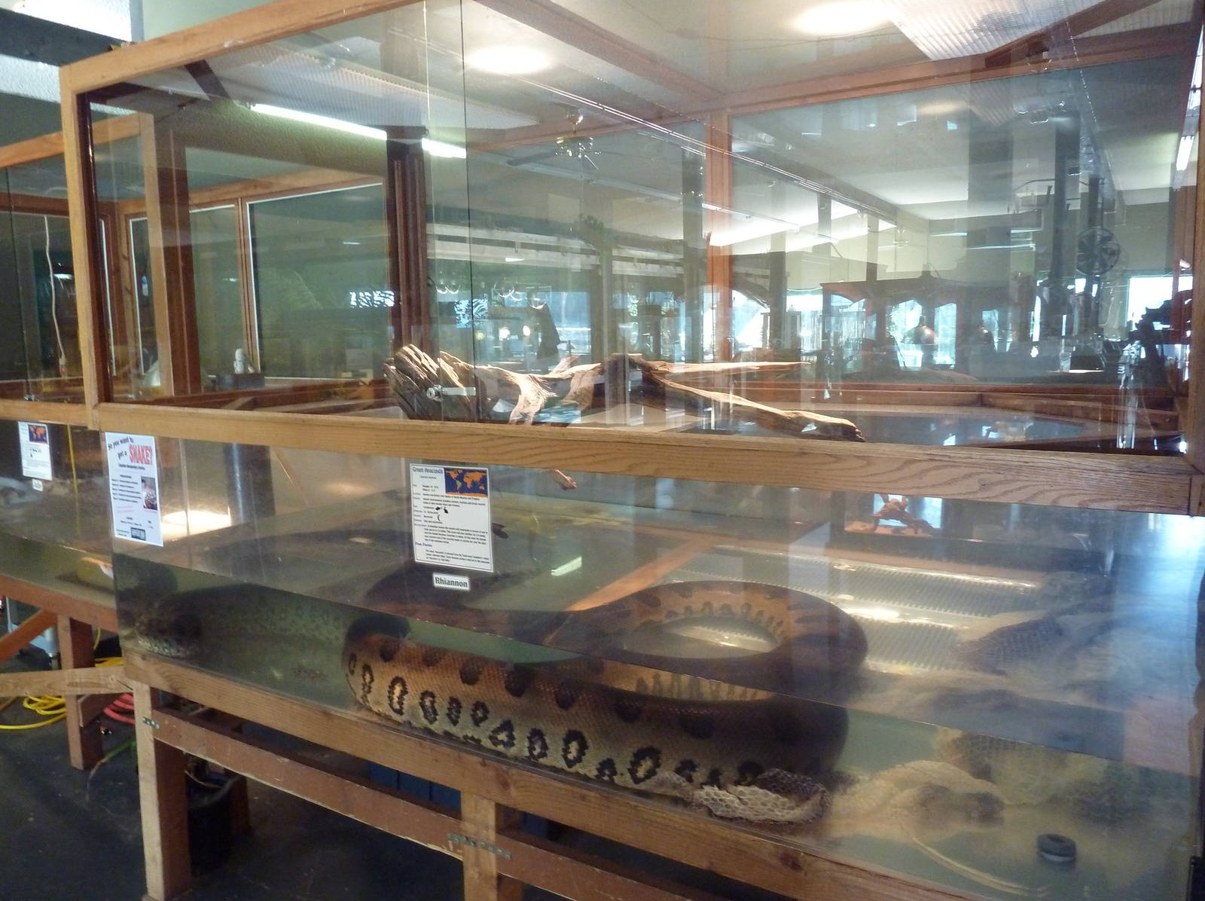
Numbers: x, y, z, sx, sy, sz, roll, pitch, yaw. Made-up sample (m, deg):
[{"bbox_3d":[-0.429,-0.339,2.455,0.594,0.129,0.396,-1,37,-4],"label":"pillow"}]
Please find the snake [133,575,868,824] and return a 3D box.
[{"bbox_3d":[-0.275,0.450,2.158,1.880,0.225,0.680,4,8,31],"label":"snake"}]

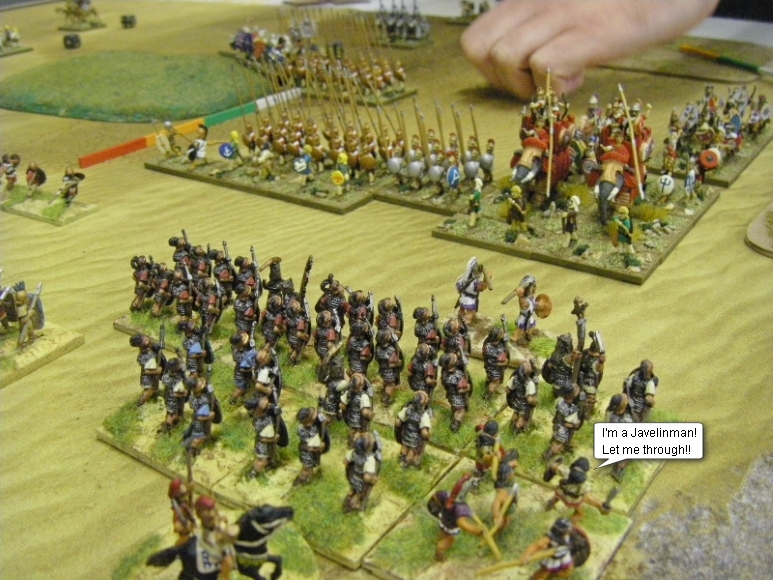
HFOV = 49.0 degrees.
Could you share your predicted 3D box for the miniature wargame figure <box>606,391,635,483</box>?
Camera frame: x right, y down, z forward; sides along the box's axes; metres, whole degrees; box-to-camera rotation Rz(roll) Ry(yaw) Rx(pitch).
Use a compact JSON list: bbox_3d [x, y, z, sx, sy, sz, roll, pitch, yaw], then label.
[{"bbox_3d":[0.051,0.032,0.185,0.008,0.020,0.009,17,32,33],"label":"miniature wargame figure"}]

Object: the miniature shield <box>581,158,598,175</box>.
[{"bbox_3d":[0.085,-0.052,0.357,0.006,0.006,0.002,15,31,30],"label":"miniature shield"}]

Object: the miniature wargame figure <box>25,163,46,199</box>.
[{"bbox_3d":[-0.152,-0.048,0.367,0.007,0.014,0.007,11,29,25],"label":"miniature wargame figure"}]

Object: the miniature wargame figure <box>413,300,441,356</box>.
[{"bbox_3d":[0.010,0.012,0.226,0.008,0.021,0.008,17,32,32],"label":"miniature wargame figure"}]

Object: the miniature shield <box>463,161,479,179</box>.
[{"bbox_3d":[0.035,-0.050,0.350,0.007,0.008,0.003,12,30,27],"label":"miniature shield"}]

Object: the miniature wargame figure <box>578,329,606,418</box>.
[{"bbox_3d":[0.048,0.020,0.200,0.007,0.022,0.008,12,31,26],"label":"miniature wargame figure"}]

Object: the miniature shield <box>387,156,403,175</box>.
[{"bbox_3d":[0.003,-0.052,0.357,0.007,0.007,0.002,15,31,30],"label":"miniature shield"}]

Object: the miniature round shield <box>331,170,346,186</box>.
[{"bbox_3d":[-0.020,-0.046,0.349,0.006,0.006,0.002,15,31,30],"label":"miniature round shield"}]

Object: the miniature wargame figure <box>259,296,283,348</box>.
[{"bbox_3d":[-0.031,0.010,0.232,0.007,0.018,0.007,16,33,32],"label":"miniature wargame figure"}]

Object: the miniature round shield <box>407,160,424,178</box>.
[{"bbox_3d":[0.012,-0.051,0.357,0.007,0.007,0.002,17,32,33],"label":"miniature round shield"}]

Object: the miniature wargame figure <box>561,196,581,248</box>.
[{"bbox_3d":[0.064,-0.024,0.297,0.006,0.017,0.006,-20,31,-31],"label":"miniature wargame figure"}]

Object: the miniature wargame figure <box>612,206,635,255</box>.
[{"bbox_3d":[0.081,-0.020,0.292,0.007,0.016,0.006,11,30,24],"label":"miniature wargame figure"}]

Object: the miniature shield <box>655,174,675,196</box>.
[{"bbox_3d":[0.111,-0.041,0.337,0.007,0.008,0.002,10,29,22],"label":"miniature shield"}]

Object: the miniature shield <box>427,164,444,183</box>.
[{"bbox_3d":[0.020,-0.048,0.350,0.007,0.007,0.002,17,32,33],"label":"miniature shield"}]

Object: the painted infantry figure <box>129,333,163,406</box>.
[{"bbox_3d":[-0.061,0.020,0.217,0.008,0.020,0.009,17,32,33],"label":"painted infantry figure"}]

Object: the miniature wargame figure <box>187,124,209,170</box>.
[{"bbox_3d":[-0.088,-0.067,0.396,0.008,0.018,0.006,-16,29,-25],"label":"miniature wargame figure"}]

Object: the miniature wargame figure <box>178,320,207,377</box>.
[{"bbox_3d":[-0.051,0.016,0.223,0.008,0.020,0.008,17,32,32],"label":"miniature wargame figure"}]

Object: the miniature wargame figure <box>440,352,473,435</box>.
[{"bbox_3d":[0.017,0.024,0.204,0.009,0.019,0.008,17,32,32],"label":"miniature wargame figure"}]

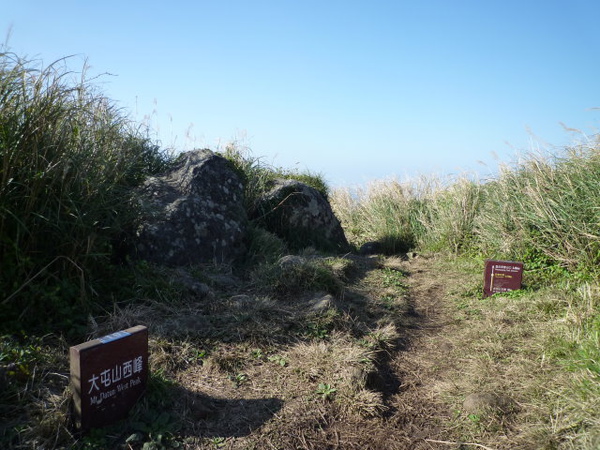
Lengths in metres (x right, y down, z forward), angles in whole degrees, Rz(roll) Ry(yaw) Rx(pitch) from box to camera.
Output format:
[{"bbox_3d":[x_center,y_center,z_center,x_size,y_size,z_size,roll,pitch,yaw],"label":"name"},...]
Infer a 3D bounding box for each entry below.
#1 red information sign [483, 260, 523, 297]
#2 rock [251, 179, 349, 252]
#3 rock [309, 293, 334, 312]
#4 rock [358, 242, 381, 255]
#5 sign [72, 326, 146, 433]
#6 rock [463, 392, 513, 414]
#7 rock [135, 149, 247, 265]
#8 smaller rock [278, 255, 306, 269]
[{"bbox_3d":[2.732,0.730,5.821,0.424,0.465,0.090,3,7,19],"label":"red information sign"},{"bbox_3d":[-0.009,-0.175,8.000,1.719,1.280,1.400,1,7,0],"label":"rock"},{"bbox_3d":[0.236,0.850,4.750,0.285,0.180,0.250,1,7,1],"label":"rock"},{"bbox_3d":[1.283,0.434,8.000,0.406,0.230,0.320,1,7,3],"label":"rock"},{"bbox_3d":[-1.178,0.941,2.723,0.086,0.483,0.475,6,8,30],"label":"sign"},{"bbox_3d":[1.203,1.145,2.780,0.311,0.100,0.190,2,7,8],"label":"rock"},{"bbox_3d":[-1.744,-0.295,6.900,1.694,1.730,1.350,0,7,-4],"label":"rock"},{"bbox_3d":[-0.107,0.522,6.200,0.401,0.210,0.300,1,7,0],"label":"smaller rock"}]

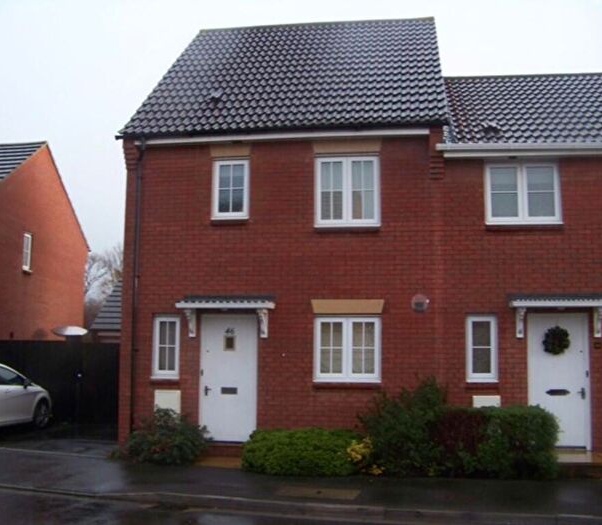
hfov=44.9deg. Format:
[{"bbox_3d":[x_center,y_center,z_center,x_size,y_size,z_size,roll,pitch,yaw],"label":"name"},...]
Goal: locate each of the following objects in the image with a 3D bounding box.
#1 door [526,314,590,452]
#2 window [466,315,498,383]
[{"bbox_3d":[3.824,1.757,10.770,0.960,2.054,0.090,-1,-7,9],"label":"door"},{"bbox_3d":[2.724,1.312,10.962,0.483,0.998,0.110,-1,-7,9],"label":"window"}]

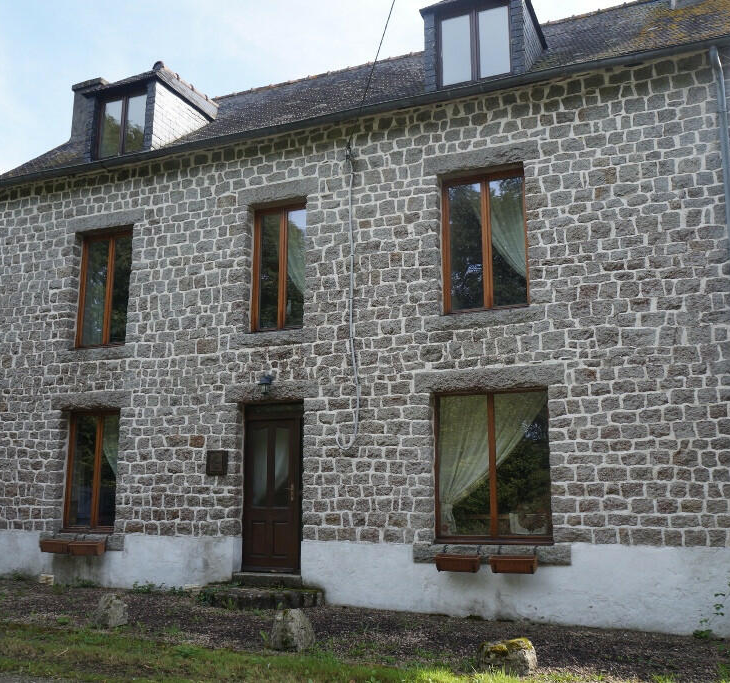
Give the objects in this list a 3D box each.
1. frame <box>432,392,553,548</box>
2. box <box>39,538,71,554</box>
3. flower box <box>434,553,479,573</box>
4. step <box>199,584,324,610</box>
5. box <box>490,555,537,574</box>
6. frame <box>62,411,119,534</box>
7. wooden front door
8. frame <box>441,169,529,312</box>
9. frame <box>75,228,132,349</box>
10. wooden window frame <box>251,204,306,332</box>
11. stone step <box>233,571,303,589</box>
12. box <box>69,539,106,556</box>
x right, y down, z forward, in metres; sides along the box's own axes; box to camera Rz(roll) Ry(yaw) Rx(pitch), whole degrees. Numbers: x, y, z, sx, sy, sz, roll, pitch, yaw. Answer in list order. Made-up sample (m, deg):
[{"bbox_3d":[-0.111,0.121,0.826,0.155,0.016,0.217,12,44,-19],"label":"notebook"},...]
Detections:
[{"bbox_3d":[1.607,1.569,9.664,1.470,1.910,0.110,-4,-12,22],"label":"frame"},{"bbox_3d":[-4.686,3.143,11.740,0.570,0.165,0.180,-4,-12,22],"label":"box"},{"bbox_3d":[1.137,2.673,9.306,0.520,0.170,0.180,-4,-12,22],"label":"flower box"},{"bbox_3d":[-1.400,3.412,10.266,1.730,0.220,0.380,-4,-12,22],"label":"step"},{"bbox_3d":[1.751,2.625,9.057,0.520,0.170,0.180,-4,-12,22],"label":"box"},{"bbox_3d":[-4.172,2.033,12.013,1.180,1.860,0.100,-4,-12,22],"label":"frame"},{"bbox_3d":[-1.285,2.152,10.975,0.980,2.210,0.080,-4,-12,22],"label":"wooden front door"},{"bbox_3d":[1.649,-1.335,10.403,1.190,1.920,0.090,-4,-12,22],"label":"frame"},{"bbox_3d":[-4.169,-0.863,12.574,1.200,1.900,0.100,-4,-12,22],"label":"frame"},{"bbox_3d":[-1.201,-1.083,11.370,0.990,1.900,0.100,-4,-12,22],"label":"wooden window frame"},{"bbox_3d":[-1.291,3.301,10.616,1.060,0.160,0.300,-4,-12,22],"label":"stone step"},{"bbox_3d":[-4.167,3.122,11.530,0.570,0.165,0.180,-4,-12,22],"label":"box"}]

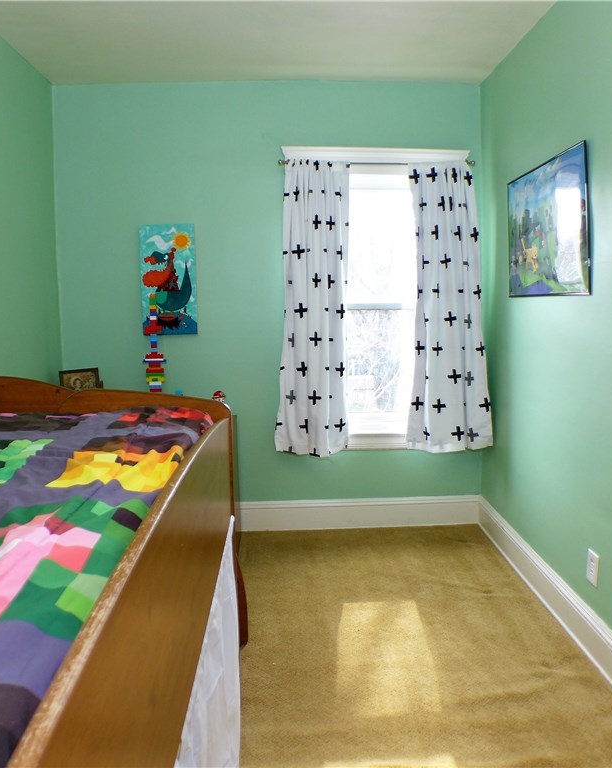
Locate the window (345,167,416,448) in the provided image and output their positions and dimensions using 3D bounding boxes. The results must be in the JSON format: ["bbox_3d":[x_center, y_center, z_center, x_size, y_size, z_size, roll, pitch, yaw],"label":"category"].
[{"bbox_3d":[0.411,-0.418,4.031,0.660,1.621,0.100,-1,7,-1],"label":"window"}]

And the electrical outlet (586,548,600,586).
[{"bbox_3d":[1.042,0.670,2.580,0.009,0.116,0.072,-1,7,-1],"label":"electrical outlet"}]

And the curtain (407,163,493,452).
[{"bbox_3d":[0.792,-0.411,3.931,0.463,1.615,0.130,-1,7,-1],"label":"curtain"}]

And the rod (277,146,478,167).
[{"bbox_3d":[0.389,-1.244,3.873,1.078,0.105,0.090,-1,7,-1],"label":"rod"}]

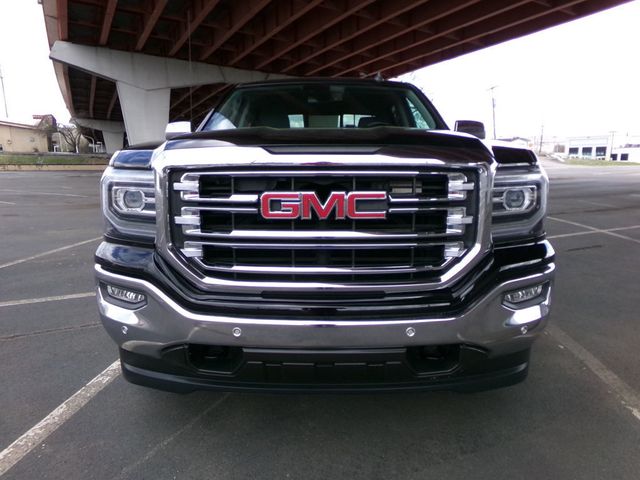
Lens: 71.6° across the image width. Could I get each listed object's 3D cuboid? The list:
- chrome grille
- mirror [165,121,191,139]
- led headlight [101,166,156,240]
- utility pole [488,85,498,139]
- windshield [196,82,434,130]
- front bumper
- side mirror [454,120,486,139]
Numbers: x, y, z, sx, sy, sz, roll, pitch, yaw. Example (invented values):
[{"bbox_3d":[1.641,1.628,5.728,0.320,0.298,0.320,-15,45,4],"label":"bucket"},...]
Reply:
[{"bbox_3d":[0.018,-0.058,1.671,1.170,0.440,0.140,0,11,0],"label":"chrome grille"},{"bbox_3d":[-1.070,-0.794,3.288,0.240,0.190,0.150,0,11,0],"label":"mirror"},{"bbox_3d":[-0.785,-0.145,1.822,0.320,0.300,0.230,3,12,14],"label":"led headlight"},{"bbox_3d":[27.451,-19.799,70.000,1.400,9.600,0.400,0,11,0],"label":"utility pole"},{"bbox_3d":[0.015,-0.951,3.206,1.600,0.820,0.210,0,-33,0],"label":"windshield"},{"bbox_3d":[0.020,0.293,1.842,1.980,0.570,0.420,0,11,0],"label":"front bumper"},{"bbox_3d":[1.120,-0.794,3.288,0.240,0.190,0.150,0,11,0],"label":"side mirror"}]

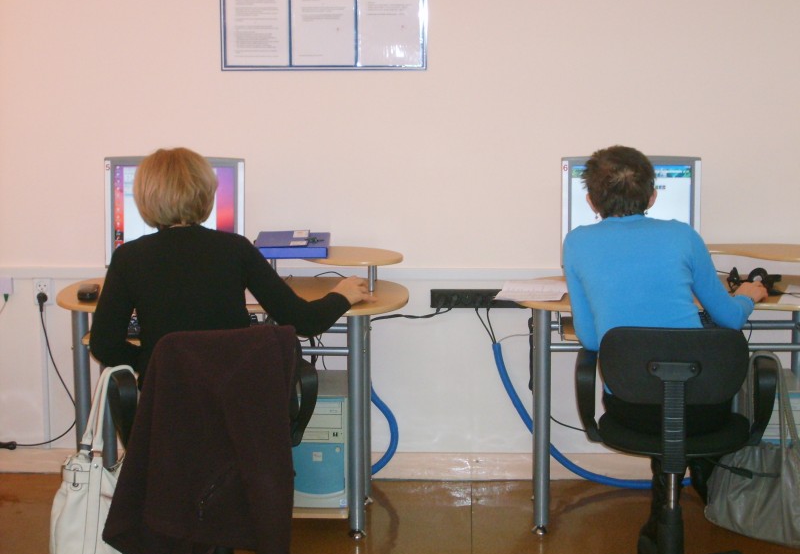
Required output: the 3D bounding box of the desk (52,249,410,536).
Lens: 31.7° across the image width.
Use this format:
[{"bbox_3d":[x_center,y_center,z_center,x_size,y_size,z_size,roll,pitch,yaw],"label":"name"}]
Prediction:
[{"bbox_3d":[-0.530,0.355,4.684,1.120,0.855,0.650,0,9,2],"label":"desk"}]

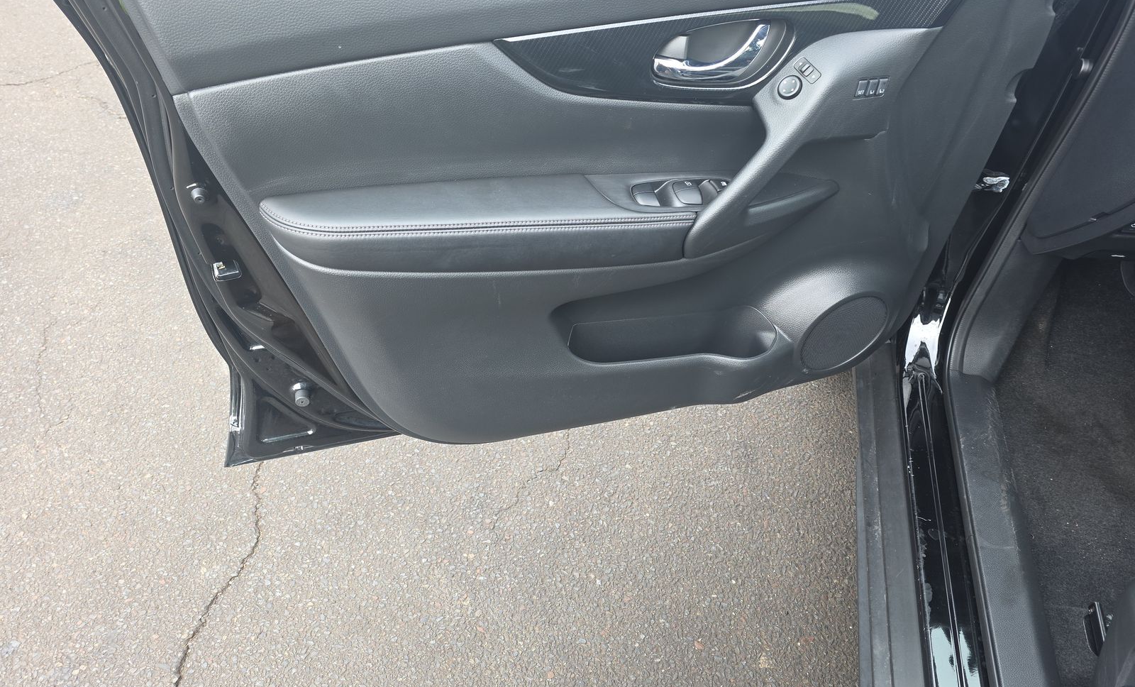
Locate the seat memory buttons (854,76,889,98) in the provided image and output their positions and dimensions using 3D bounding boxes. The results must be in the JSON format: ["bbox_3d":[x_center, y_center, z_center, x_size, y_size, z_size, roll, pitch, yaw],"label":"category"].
[{"bbox_3d":[0.356,-0.302,0.887,0.037,0.024,0.010,-9,42,-8],"label":"seat memory buttons"}]

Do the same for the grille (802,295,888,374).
[{"bbox_3d":[0.450,-0.017,1.231,0.160,0.160,0.016,-15,47,-14],"label":"grille"}]

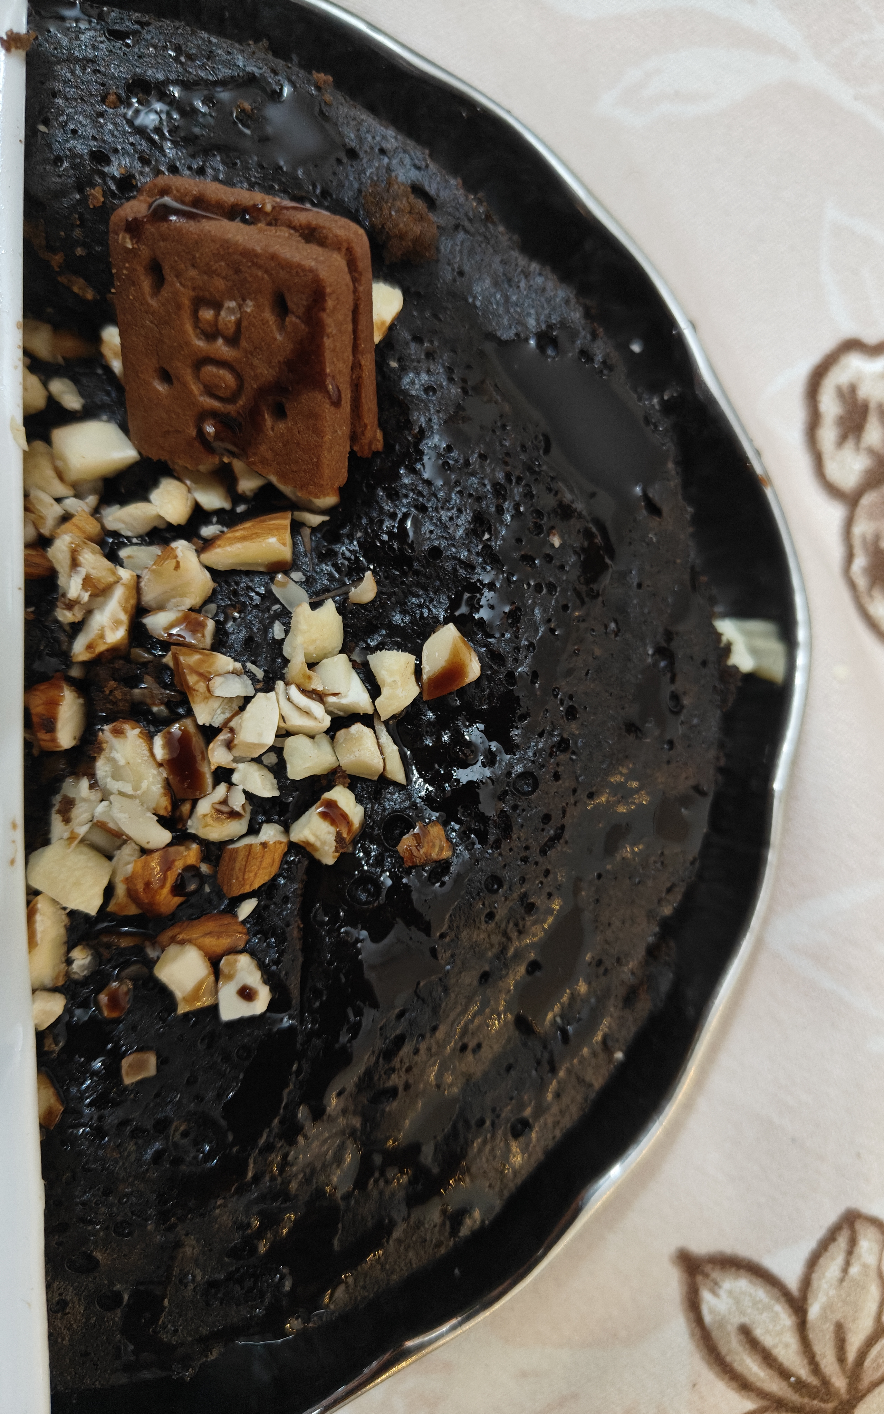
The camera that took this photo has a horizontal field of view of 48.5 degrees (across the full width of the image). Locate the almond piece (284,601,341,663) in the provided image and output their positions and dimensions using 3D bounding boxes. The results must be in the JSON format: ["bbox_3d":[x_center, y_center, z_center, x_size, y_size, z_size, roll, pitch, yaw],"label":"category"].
[{"bbox_3d":[-0.020,-0.011,0.149,0.008,0.006,0.009,-10,84,-1],"label":"almond piece"}]

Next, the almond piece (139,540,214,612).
[{"bbox_3d":[-0.040,-0.020,0.149,0.010,0.007,0.010,0,84,0],"label":"almond piece"}]

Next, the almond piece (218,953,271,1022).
[{"bbox_3d":[-0.028,0.040,0.139,0.006,0.006,0.008,-8,85,-2],"label":"almond piece"}]

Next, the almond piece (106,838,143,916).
[{"bbox_3d":[-0.046,0.025,0.145,0.007,0.006,0.011,15,84,1],"label":"almond piece"}]

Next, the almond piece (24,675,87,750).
[{"bbox_3d":[-0.053,0.001,0.136,0.008,0.009,0.010,-32,87,-4],"label":"almond piece"}]

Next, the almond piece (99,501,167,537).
[{"bbox_3d":[-0.046,-0.028,0.145,0.008,0.004,0.004,-12,85,-3],"label":"almond piece"}]

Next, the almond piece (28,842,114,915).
[{"bbox_3d":[-0.052,0.024,0.137,0.011,0.005,0.007,22,84,1],"label":"almond piece"}]

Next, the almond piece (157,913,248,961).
[{"bbox_3d":[-0.034,0.033,0.139,0.012,0.006,0.006,-2,84,-2],"label":"almond piece"}]

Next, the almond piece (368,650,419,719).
[{"bbox_3d":[-0.007,-0.003,0.144,0.006,0.005,0.010,-10,85,-3],"label":"almond piece"}]

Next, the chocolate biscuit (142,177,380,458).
[{"bbox_3d":[-0.026,-0.054,0.140,0.033,0.006,0.032,13,128,8],"label":"chocolate biscuit"}]

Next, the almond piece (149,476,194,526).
[{"bbox_3d":[-0.038,-0.029,0.139,0.006,0.006,0.005,34,85,1],"label":"almond piece"}]

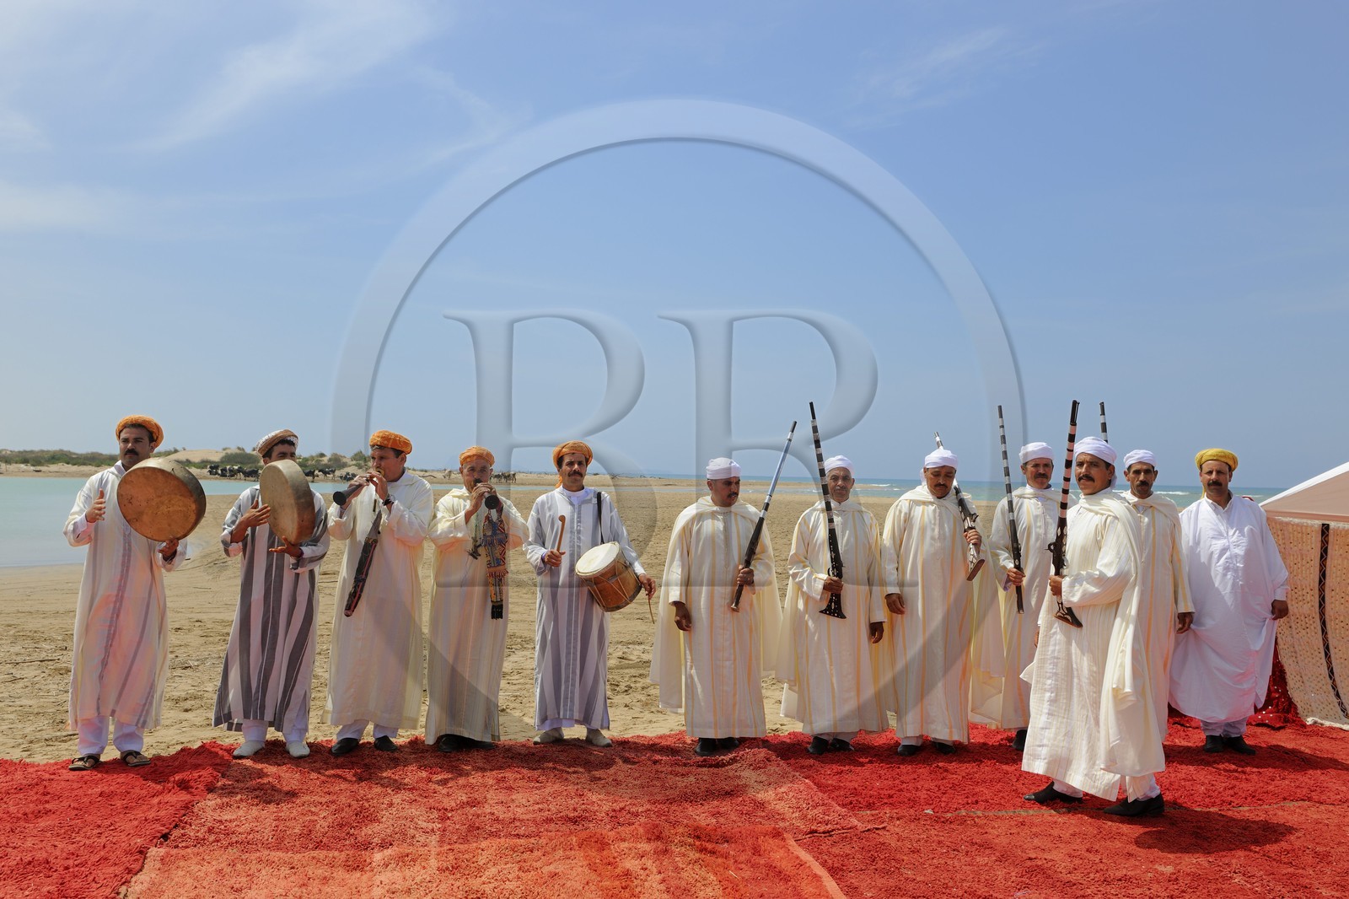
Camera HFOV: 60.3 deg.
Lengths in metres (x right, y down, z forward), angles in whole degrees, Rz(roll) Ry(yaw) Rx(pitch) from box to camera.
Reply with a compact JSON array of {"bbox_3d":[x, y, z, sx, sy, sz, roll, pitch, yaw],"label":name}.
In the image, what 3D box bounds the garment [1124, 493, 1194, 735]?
[{"bbox_3d":[2.715,0.957,6.700,0.580,1.420,0.420,1,-1,22],"label":"garment"}]

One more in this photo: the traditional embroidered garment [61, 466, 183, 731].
[{"bbox_3d":[-2.840,0.751,6.000,0.570,1.355,0.420,1,-1,-12],"label":"traditional embroidered garment"}]

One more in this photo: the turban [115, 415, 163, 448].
[{"bbox_3d":[-2.806,-0.097,6.080,0.230,0.165,0.250,1,-1,-2],"label":"turban"}]

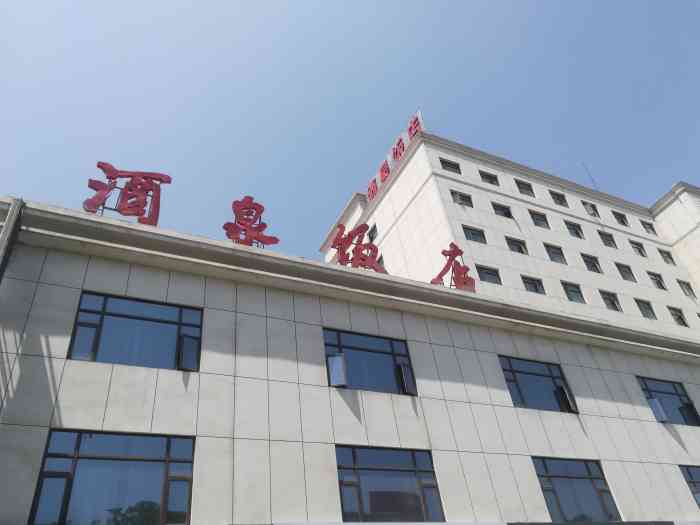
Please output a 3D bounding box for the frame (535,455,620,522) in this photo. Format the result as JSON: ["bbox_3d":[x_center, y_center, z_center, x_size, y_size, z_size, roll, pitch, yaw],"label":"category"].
[{"bbox_3d":[6.801,6.820,15.812,2.866,1.813,0.150,12,-43,-24],"label":"frame"}]

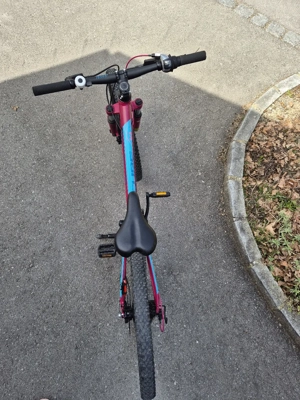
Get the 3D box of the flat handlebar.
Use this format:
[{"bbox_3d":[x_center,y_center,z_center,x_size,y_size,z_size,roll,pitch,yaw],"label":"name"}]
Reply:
[{"bbox_3d":[-0.094,-0.431,0.903,0.600,0.055,0.075,-14,71,-4],"label":"flat handlebar"}]

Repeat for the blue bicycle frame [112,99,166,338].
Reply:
[{"bbox_3d":[-0.066,0.045,1.140,0.162,0.535,0.890,-4,69,-4],"label":"blue bicycle frame"}]

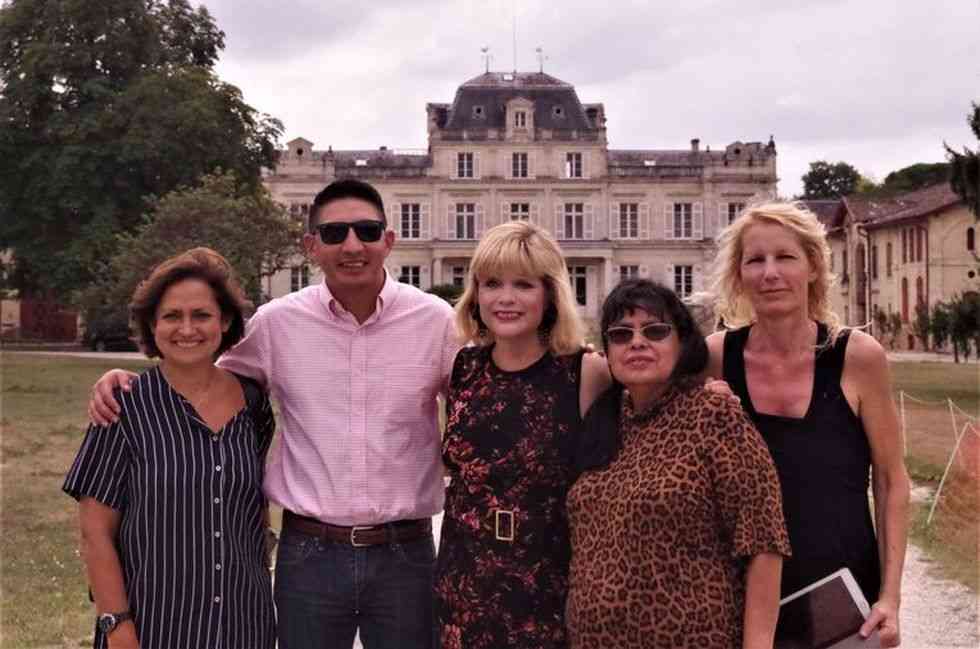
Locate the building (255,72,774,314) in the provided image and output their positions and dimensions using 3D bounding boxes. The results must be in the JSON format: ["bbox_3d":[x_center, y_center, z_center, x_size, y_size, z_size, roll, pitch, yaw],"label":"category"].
[{"bbox_3d":[2.200,-8.000,128.000,35.800,19.500,16.000,0,0,-1],"label":"building"}]

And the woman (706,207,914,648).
[{"bbox_3d":[0.690,0.585,3.870,0.510,1.700,0.360,0,0,16],"label":"woman"}]

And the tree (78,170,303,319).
[{"bbox_3d":[-15.200,-3.000,88.000,11.200,9.400,10.500,0,0,0],"label":"tree"}]

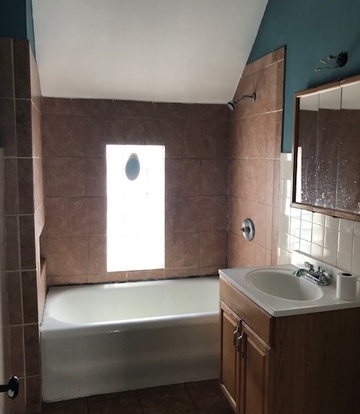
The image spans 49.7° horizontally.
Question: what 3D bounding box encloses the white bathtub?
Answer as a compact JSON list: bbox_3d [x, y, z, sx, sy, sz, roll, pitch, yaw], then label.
[{"bbox_3d":[-0.208,0.886,2.862,1.490,0.472,0.769,-1,7,-15],"label":"white bathtub"}]

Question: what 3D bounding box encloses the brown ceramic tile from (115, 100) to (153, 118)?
[{"bbox_3d":[-0.369,-0.763,3.036,0.304,0.118,0.010,-1,6,-16],"label":"brown ceramic tile"}]

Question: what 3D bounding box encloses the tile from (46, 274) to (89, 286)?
[{"bbox_3d":[-0.877,0.571,3.032,0.304,0.073,0.010,-1,6,-16],"label":"tile"}]

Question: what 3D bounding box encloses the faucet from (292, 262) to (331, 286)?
[{"bbox_3d":[0.658,0.340,1.985,0.165,0.088,0.165,-1,7,-15],"label":"faucet"}]

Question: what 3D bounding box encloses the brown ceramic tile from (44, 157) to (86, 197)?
[{"bbox_3d":[-0.883,-0.231,2.991,0.308,0.309,0.015,-1,8,-15],"label":"brown ceramic tile"}]

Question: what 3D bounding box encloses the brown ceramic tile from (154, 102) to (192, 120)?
[{"bbox_3d":[-0.065,-0.767,3.109,0.312,0.135,0.015,-1,7,-15],"label":"brown ceramic tile"}]

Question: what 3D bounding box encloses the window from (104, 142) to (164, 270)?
[{"bbox_3d":[-0.367,0.013,3.200,0.470,1.022,0.080,-1,8,-15],"label":"window"}]

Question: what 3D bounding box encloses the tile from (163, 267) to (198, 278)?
[{"bbox_3d":[0.013,0.559,3.291,0.295,0.083,0.015,-1,7,-15],"label":"tile"}]

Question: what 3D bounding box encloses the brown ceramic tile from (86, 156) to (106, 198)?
[{"bbox_3d":[-0.648,-0.232,3.016,0.159,0.307,0.015,-1,7,-15],"label":"brown ceramic tile"}]

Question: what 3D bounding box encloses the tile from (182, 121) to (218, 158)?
[{"bbox_3d":[0.171,-0.565,3.237,0.309,0.309,0.015,-1,8,-15],"label":"tile"}]

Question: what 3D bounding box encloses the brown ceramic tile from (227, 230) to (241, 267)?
[{"bbox_3d":[0.452,0.376,3.281,0.015,0.309,0.288,-1,8,-15],"label":"brown ceramic tile"}]

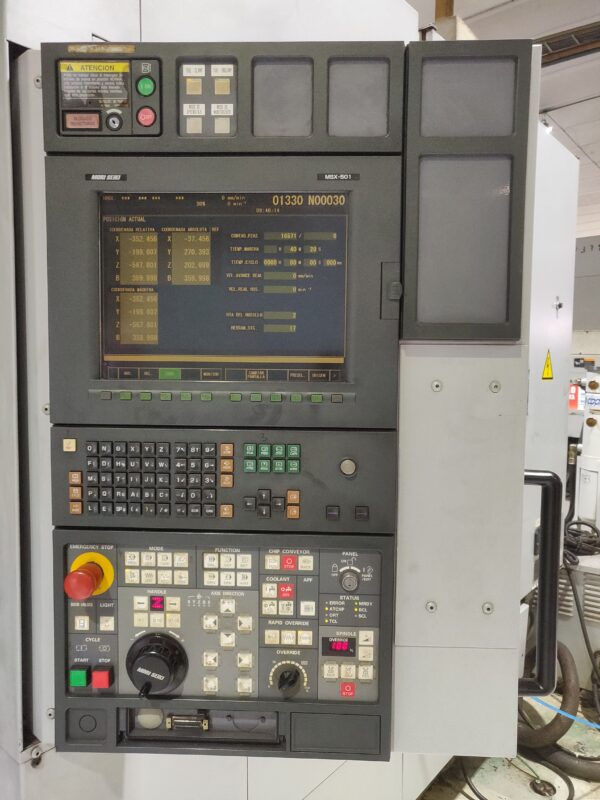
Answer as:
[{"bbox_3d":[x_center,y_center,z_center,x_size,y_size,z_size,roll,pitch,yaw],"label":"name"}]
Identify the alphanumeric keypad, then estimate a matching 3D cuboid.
[{"bbox_3d":[-0.167,0.091,0.672,0.163,0.089,0.010,1,4,2],"label":"alphanumeric keypad"}]

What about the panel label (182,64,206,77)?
[{"bbox_3d":[-0.119,-0.373,0.656,0.025,0.013,0.002,1,4,2],"label":"panel label"}]

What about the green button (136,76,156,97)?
[{"bbox_3d":[-0.172,-0.350,0.646,0.022,0.022,0.013,1,4,2],"label":"green button"}]

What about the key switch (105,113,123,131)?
[{"bbox_3d":[-0.208,-0.312,0.650,0.019,0.019,0.013,1,4,2],"label":"key switch"}]

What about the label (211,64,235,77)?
[{"bbox_3d":[-0.087,-0.372,0.655,0.025,0.013,0.002,1,4,2],"label":"label"}]

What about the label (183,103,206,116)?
[{"bbox_3d":[-0.120,-0.330,0.658,0.025,0.012,0.002,1,4,2],"label":"label"}]

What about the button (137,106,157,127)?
[{"bbox_3d":[-0.172,-0.317,0.648,0.022,0.022,0.013,1,4,2],"label":"button"}]

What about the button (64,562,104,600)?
[{"bbox_3d":[-0.249,0.210,0.672,0.034,0.034,0.042,1,4,2],"label":"button"}]

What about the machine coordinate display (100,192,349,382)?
[{"bbox_3d":[-0.086,-0.129,0.670,0.285,0.214,0.015,1,4,2],"label":"machine coordinate display"}]

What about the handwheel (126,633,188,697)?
[{"bbox_3d":[-0.170,0.315,0.670,0.074,0.074,0.053,1,4,2],"label":"handwheel"}]

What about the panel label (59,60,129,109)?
[{"bbox_3d":[-0.232,-0.357,0.655,0.079,0.051,0.002,1,4,2],"label":"panel label"}]

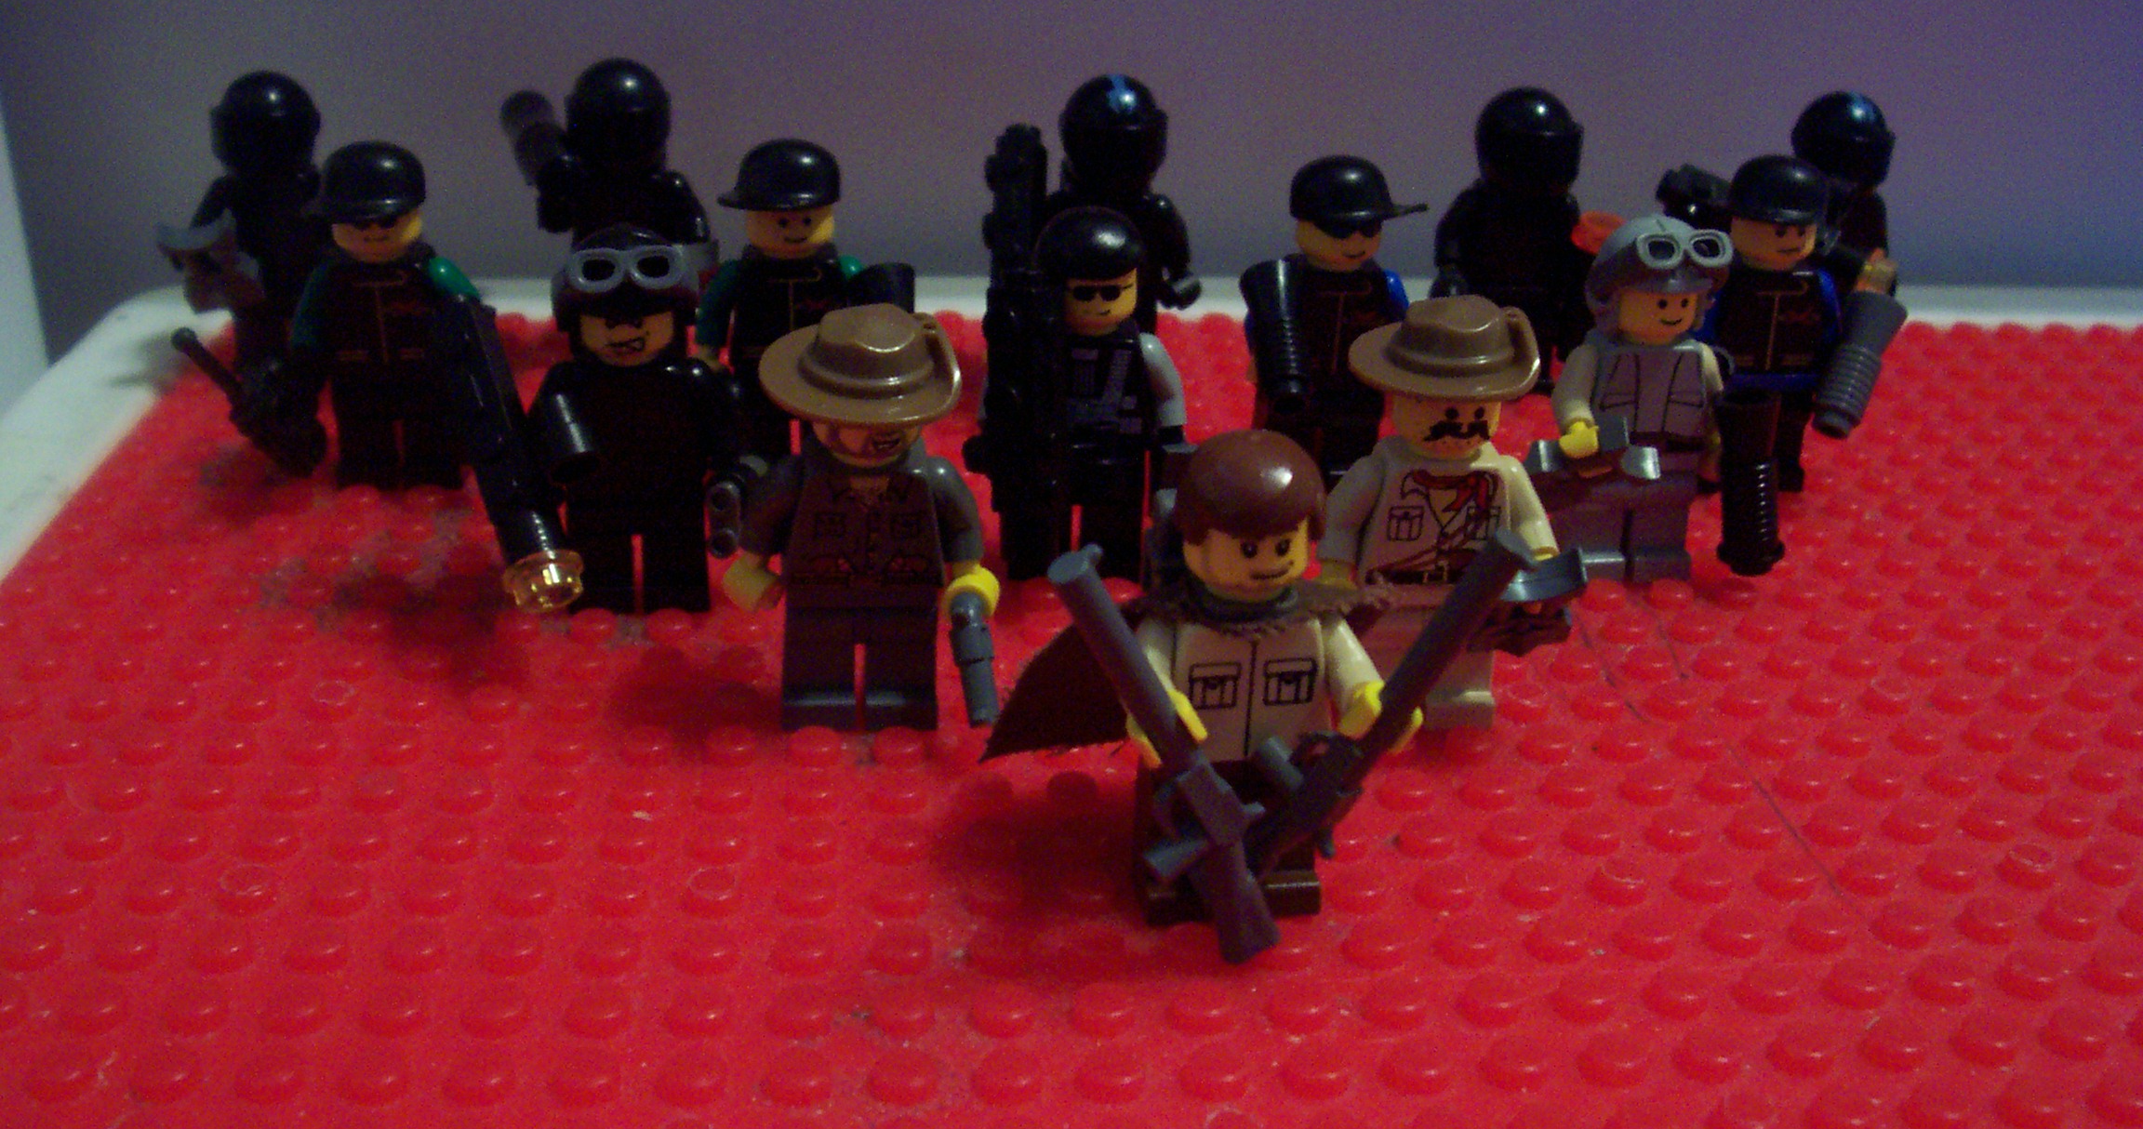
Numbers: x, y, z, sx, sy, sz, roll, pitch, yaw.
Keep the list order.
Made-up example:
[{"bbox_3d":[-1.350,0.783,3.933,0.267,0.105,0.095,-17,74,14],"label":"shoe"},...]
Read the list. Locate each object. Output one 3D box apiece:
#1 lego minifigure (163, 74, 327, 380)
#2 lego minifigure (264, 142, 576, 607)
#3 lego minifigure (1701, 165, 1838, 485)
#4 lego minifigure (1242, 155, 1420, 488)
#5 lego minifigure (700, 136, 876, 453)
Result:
[{"bbox_3d":[-0.103,-0.043,0.270,0.024,0.043,0.015,0,27,-5],"label":"lego minifigure"},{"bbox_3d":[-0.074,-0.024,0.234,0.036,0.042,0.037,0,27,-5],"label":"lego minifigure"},{"bbox_3d":[0.086,-0.028,0.259,0.022,0.043,0.015,0,27,-5],"label":"lego minifigure"},{"bbox_3d":[0.031,-0.028,0.253,0.025,0.042,0.018,0,27,-5],"label":"lego minifigure"},{"bbox_3d":[-0.032,-0.029,0.247,0.024,0.043,0.015,0,27,-5],"label":"lego minifigure"}]

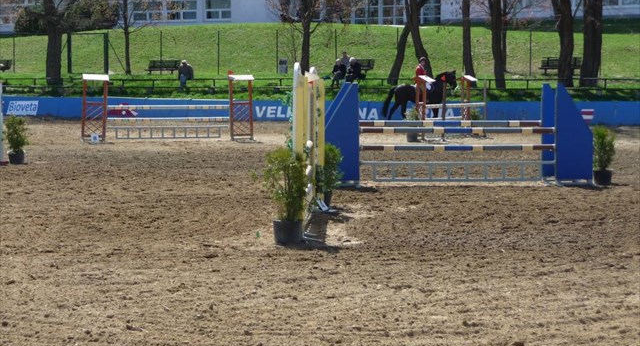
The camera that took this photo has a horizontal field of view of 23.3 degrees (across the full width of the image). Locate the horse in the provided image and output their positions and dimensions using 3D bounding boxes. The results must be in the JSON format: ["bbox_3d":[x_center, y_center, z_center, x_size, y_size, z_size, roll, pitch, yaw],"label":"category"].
[{"bbox_3d":[3.638,-2.674,56.500,2.620,2.080,0.620,1,4,16],"label":"horse"}]

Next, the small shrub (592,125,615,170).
[{"bbox_3d":[5.130,-0.470,28.100,0.410,0.790,0.410,0,3,0],"label":"small shrub"}]

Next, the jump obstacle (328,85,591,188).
[{"bbox_3d":[2.460,-0.709,28.450,4.880,1.850,1.500,0,3,-3],"label":"jump obstacle"}]

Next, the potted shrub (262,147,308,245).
[{"bbox_3d":[-0.404,0.266,18.200,0.520,1.120,0.520,0,3,0],"label":"potted shrub"}]

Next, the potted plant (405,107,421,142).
[{"bbox_3d":[2.677,-1.387,44.700,0.460,1.000,0.460,0,4,0],"label":"potted plant"}]

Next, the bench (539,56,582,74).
[{"bbox_3d":[10.475,-4.638,67.500,1.850,0.780,0.620,1,4,22],"label":"bench"}]

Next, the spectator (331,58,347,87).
[{"bbox_3d":[0.762,-4.121,64.000,0.620,1.170,0.750,1,4,21],"label":"spectator"}]

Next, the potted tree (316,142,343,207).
[{"bbox_3d":[0.098,0.030,23.400,0.480,0.970,0.480,0,3,0],"label":"potted tree"}]

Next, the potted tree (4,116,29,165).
[{"bbox_3d":[-6.835,-0.737,35.000,0.520,1.110,0.520,0,3,0],"label":"potted tree"}]

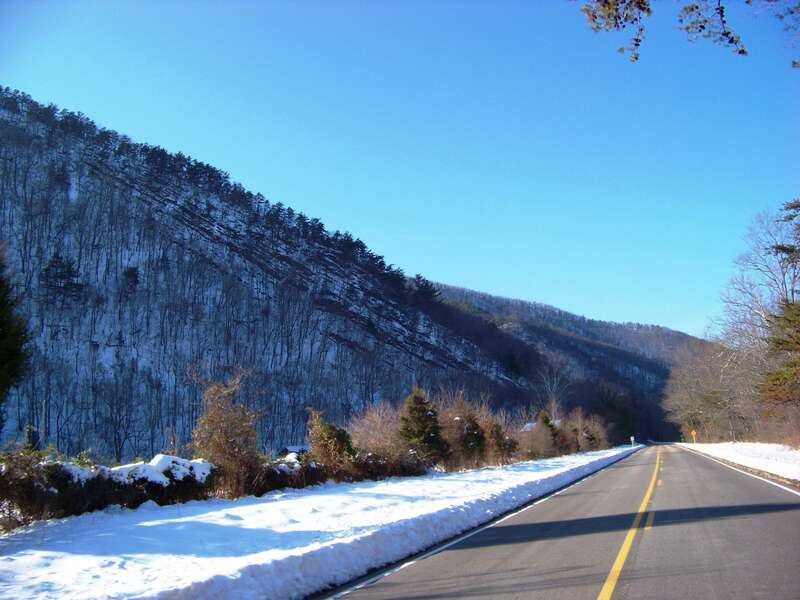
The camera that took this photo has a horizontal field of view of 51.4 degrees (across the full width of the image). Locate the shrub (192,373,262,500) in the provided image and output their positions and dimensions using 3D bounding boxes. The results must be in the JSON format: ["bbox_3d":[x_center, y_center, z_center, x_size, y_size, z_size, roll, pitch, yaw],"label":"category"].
[{"bbox_3d":[-4.338,3.363,20.800,1.650,3.220,1.650,1,-10,-12],"label":"shrub"}]

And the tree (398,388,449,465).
[{"bbox_3d":[1.102,5.953,39.000,2.300,3.820,2.300,-1,-10,1],"label":"tree"}]

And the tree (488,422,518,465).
[{"bbox_3d":[6.220,8.624,50.000,1.770,2.540,1.770,-2,-10,7],"label":"tree"}]

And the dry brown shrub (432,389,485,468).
[{"bbox_3d":[2.825,6.196,39.500,2.510,3.820,2.510,-2,-10,4],"label":"dry brown shrub"}]

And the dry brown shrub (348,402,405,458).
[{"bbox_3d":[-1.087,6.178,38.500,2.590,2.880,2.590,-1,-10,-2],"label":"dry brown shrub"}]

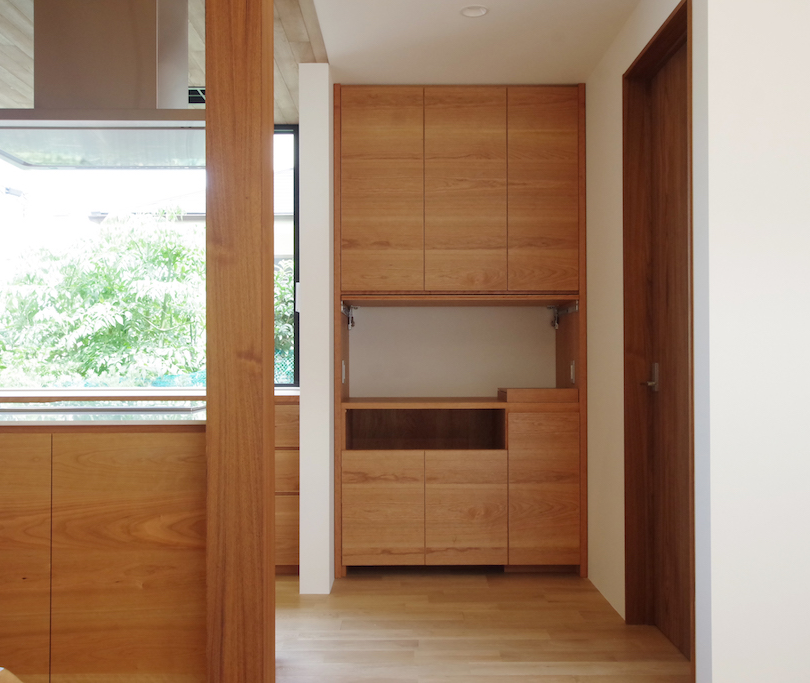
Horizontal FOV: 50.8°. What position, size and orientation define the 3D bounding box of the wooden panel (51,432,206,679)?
[{"bbox_3d":[-0.824,0.660,2.570,0.485,0.775,0.030,0,-1,0],"label":"wooden panel"}]

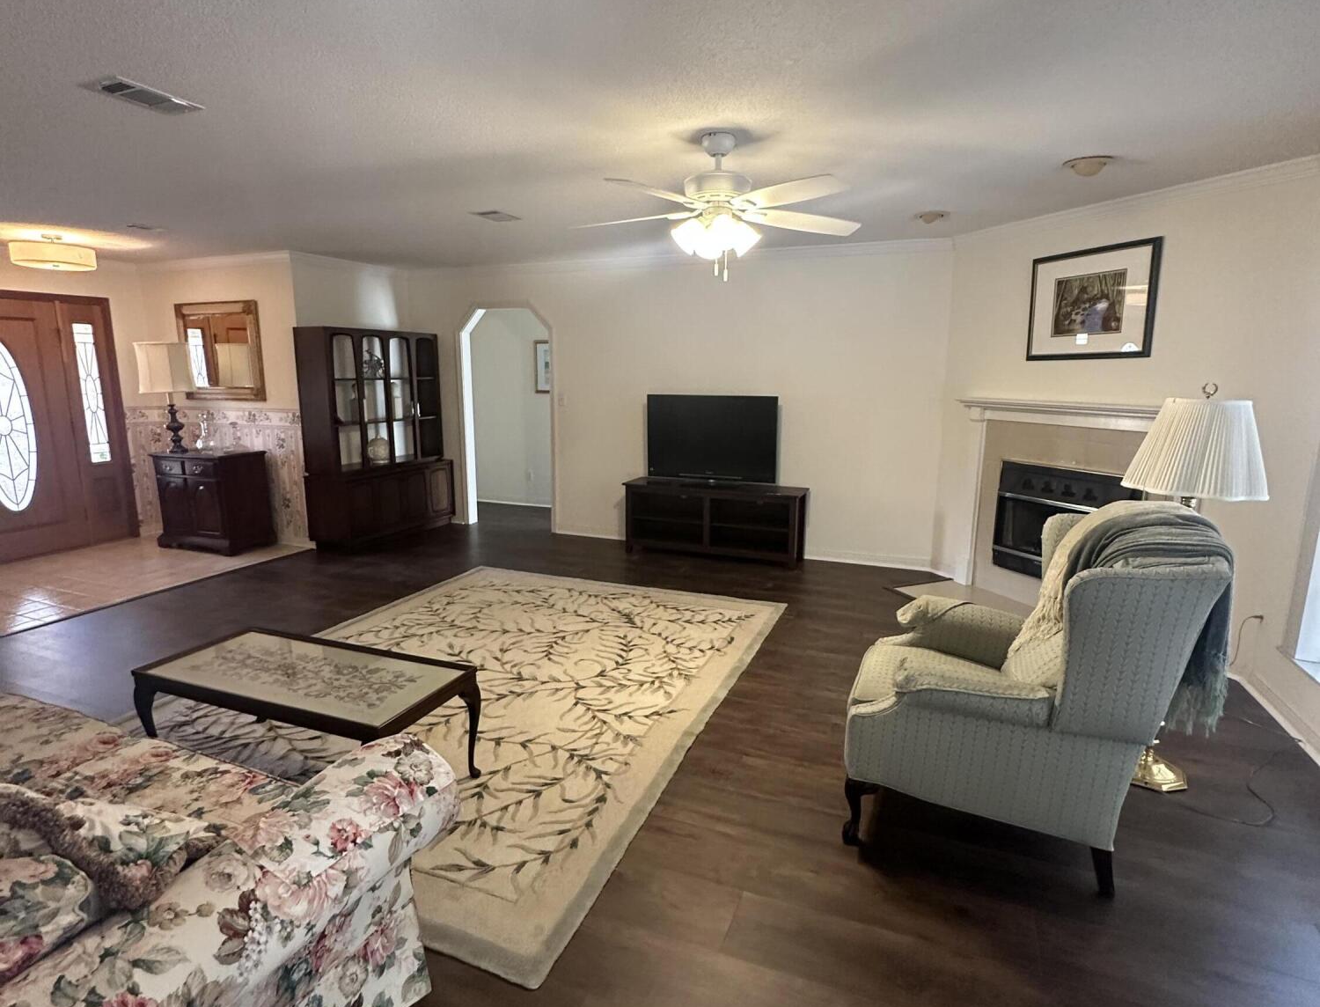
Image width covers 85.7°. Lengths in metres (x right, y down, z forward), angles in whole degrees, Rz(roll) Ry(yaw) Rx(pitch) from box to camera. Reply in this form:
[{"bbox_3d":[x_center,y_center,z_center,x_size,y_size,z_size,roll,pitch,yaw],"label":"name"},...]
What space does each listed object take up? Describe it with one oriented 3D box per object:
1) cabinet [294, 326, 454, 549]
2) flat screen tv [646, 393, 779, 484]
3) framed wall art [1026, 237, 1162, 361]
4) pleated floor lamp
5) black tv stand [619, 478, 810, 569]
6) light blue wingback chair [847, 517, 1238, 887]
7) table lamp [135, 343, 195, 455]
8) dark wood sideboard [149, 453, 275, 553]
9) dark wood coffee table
[{"bbox_3d":[-2.487,-0.595,6.417,0.434,1.848,1.404,4,10,21],"label":"cabinet"},{"bbox_3d":[0.415,-0.510,5.806,1.098,0.722,0.242,4,10,21],"label":"flat screen tv"},{"bbox_3d":[2.537,-1.175,4.217,0.035,0.636,0.798,-4,11,-22],"label":"framed wall art"},{"bbox_3d":[1.845,0.308,2.536,0.424,1.444,0.424,4,10,21],"label":"pleated floor lamp"},{"bbox_3d":[0.453,0.155,5.858,1.470,0.599,0.404,4,10,21],"label":"black tv stand"},{"bbox_3d":[1.148,0.526,2.375,0.929,1.060,0.798,4,10,19],"label":"light blue wingback chair"},{"bbox_3d":[-4.149,-0.888,6.062,0.353,0.909,0.353,4,10,21],"label":"table lamp"},{"bbox_3d":[-3.840,-0.026,6.127,0.838,0.808,0.475,4,10,21],"label":"dark wood sideboard"},{"bbox_3d":[-1.252,0.792,2.549,1.121,0.414,0.495,4,11,21],"label":"dark wood coffee table"}]

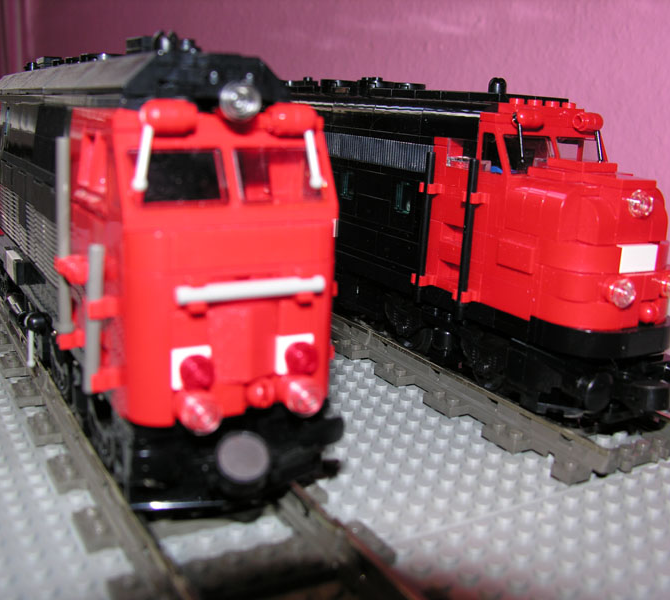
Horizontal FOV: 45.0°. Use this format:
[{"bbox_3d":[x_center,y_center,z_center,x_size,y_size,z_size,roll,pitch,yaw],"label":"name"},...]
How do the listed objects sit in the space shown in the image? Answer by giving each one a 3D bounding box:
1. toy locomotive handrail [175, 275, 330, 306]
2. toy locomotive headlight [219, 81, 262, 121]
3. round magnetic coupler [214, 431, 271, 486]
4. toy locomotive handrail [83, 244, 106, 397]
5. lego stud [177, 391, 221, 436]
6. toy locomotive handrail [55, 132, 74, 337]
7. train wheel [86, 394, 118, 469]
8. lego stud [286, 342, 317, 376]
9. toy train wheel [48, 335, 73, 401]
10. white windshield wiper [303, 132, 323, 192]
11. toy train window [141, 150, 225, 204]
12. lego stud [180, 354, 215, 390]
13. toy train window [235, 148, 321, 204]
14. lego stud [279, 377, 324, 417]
[{"bbox_3d":[-0.017,-0.002,0.166,0.033,0.004,0.004,-6,16,-29],"label":"toy locomotive handrail"},{"bbox_3d":[-0.020,-0.041,0.166,0.008,0.008,0.006,-6,16,-29],"label":"toy locomotive headlight"},{"bbox_3d":[-0.021,0.034,0.178,0.011,0.011,0.006,-7,17,-29],"label":"round magnetic coupler"},{"bbox_3d":[-0.052,0.004,0.174,0.003,0.034,0.003,-2,15,-30],"label":"toy locomotive handrail"},{"bbox_3d":[-0.028,0.023,0.168,0.009,0.009,0.005,-6,17,-29],"label":"lego stud"},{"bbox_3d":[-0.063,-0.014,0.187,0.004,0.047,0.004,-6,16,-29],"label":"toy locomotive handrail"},{"bbox_3d":[-0.060,0.034,0.207,0.005,0.018,0.018,-7,17,-29],"label":"train wheel"},{"bbox_3d":[-0.007,0.013,0.178,0.008,0.008,0.005,-6,16,-29],"label":"lego stud"},{"bbox_3d":[-0.086,0.021,0.253,0.005,0.018,0.018,-6,16,-29],"label":"toy train wheel"},{"bbox_3d":[-0.005,-0.031,0.177,0.003,0.013,0.003,-17,22,-26],"label":"white windshield wiper"},{"bbox_3d":[-0.031,-0.025,0.166,0.018,0.012,0.003,-6,-6,-29],"label":"toy train window"},{"bbox_3d":[-0.028,0.015,0.167,0.008,0.008,0.004,-6,17,-29],"label":"lego stud"},{"bbox_3d":[-0.012,-0.027,0.177,0.018,0.012,0.003,-6,-6,-29],"label":"toy train window"},{"bbox_3d":[-0.007,0.021,0.179,0.009,0.009,0.005,-6,17,-29],"label":"lego stud"}]

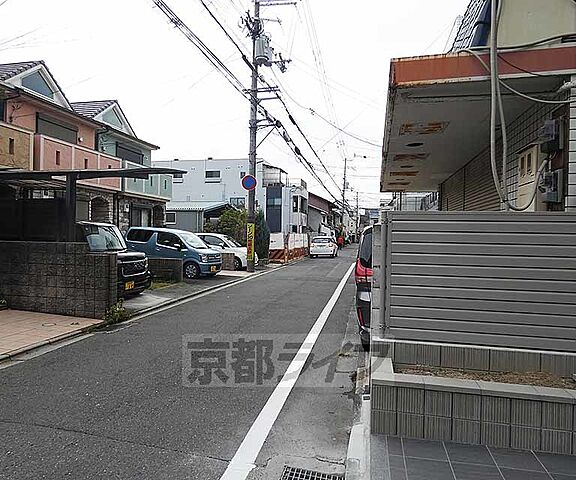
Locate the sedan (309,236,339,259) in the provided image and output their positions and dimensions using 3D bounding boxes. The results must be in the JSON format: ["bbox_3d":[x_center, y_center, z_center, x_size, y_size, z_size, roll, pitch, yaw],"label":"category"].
[{"bbox_3d":[2.781,0.533,25.407,1.700,1.470,4.400,1,1,13],"label":"sedan"}]

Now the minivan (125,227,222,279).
[{"bbox_3d":[-4.159,0.465,12.856,3.395,1.650,1.475,1,1,15],"label":"minivan"}]

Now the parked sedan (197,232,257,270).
[{"bbox_3d":[-3.210,0.506,15.807,3.850,1.530,1.680,1,1,15],"label":"parked sedan"}]

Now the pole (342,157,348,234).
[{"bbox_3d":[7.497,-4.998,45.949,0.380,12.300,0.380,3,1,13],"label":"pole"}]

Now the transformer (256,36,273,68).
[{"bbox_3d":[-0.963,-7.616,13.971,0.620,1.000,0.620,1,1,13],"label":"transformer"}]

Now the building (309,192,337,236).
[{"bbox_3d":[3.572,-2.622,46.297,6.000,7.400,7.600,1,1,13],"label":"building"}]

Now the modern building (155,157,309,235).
[{"bbox_3d":[-5.830,-3.600,37.609,15.800,9.200,6.400,1,1,13],"label":"modern building"}]

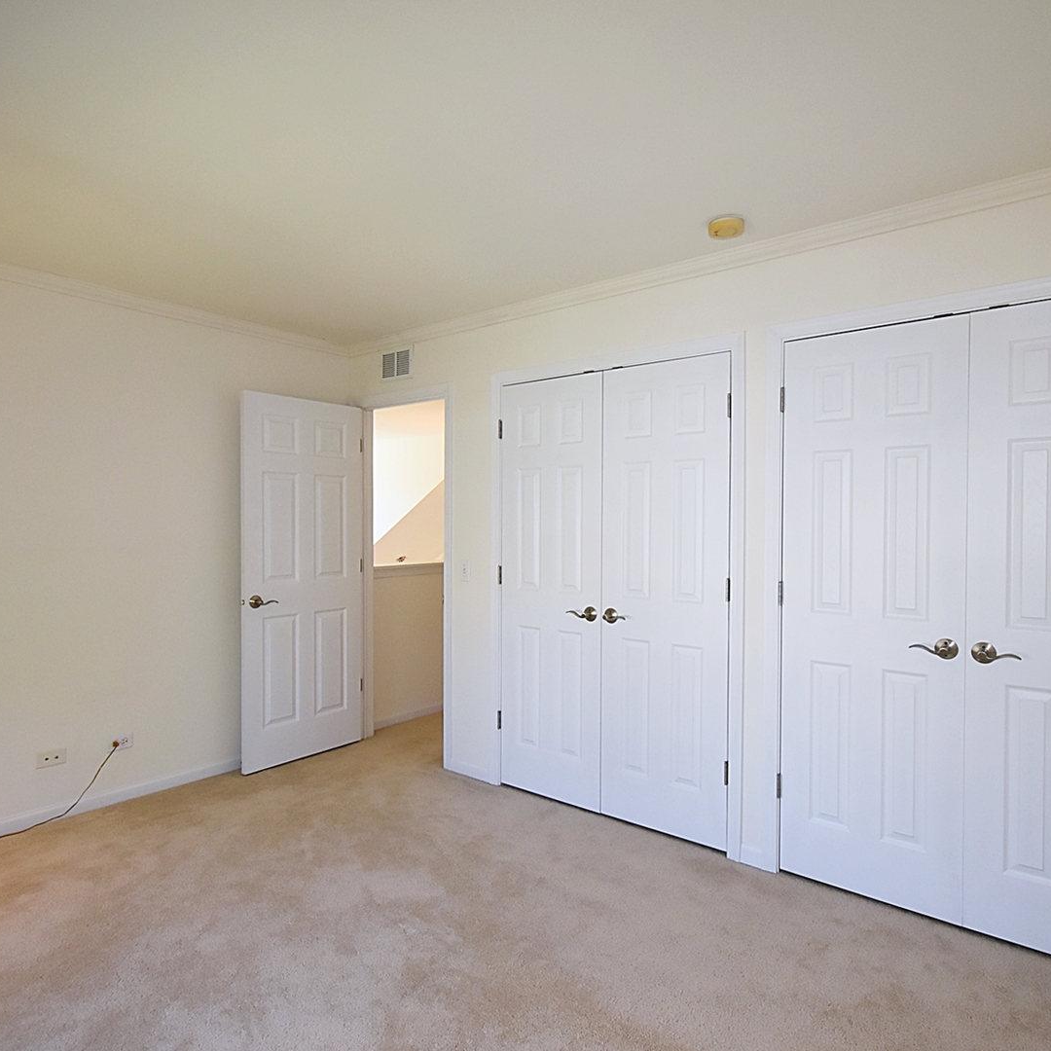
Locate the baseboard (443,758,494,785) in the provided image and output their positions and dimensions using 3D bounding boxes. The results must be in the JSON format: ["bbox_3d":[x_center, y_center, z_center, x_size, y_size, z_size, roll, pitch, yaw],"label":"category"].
[{"bbox_3d":[-0.306,1.321,3.567,0.340,0.080,0.020,1,1,37],"label":"baseboard"}]

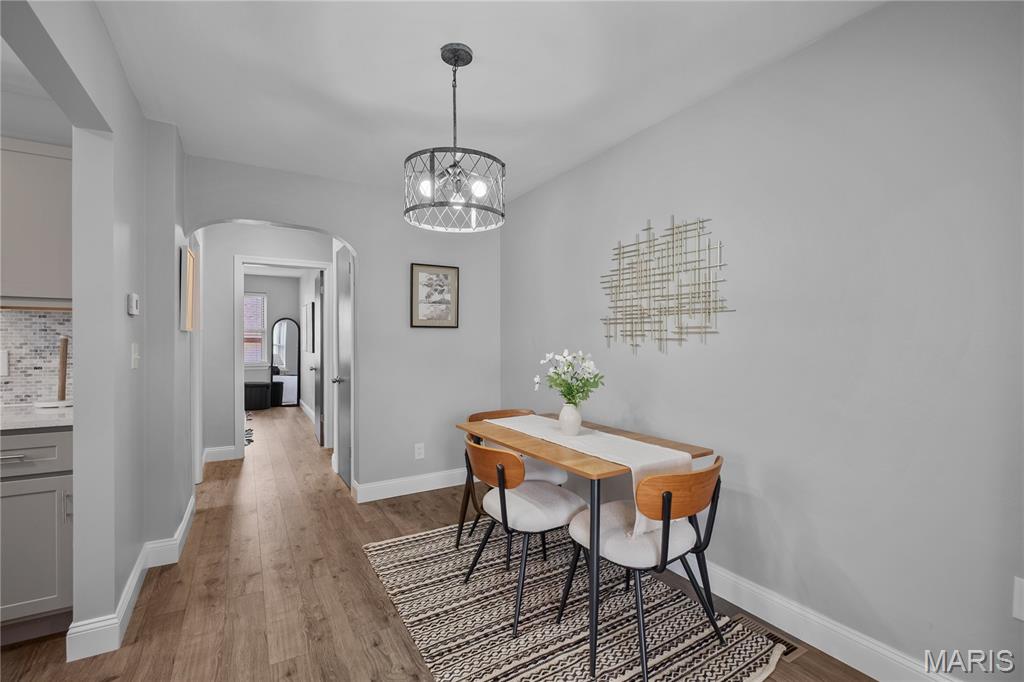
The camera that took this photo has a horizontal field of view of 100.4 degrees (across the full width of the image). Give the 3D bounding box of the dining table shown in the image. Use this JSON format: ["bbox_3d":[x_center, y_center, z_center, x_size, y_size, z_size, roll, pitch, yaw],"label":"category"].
[{"bbox_3d":[0.285,0.862,2.218,0.730,0.743,1.190,0,0,-32],"label":"dining table"}]

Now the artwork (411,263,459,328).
[{"bbox_3d":[-0.633,-0.368,3.557,0.422,0.522,0.025,0,0,-32],"label":"artwork"}]

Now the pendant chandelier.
[{"bbox_3d":[-0.233,-0.846,1.766,0.410,0.705,0.410,0,0,0],"label":"pendant chandelier"}]

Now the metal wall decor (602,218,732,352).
[{"bbox_3d":[0.805,-0.292,2.340,0.045,0.740,0.870,0,0,-32],"label":"metal wall decor"}]

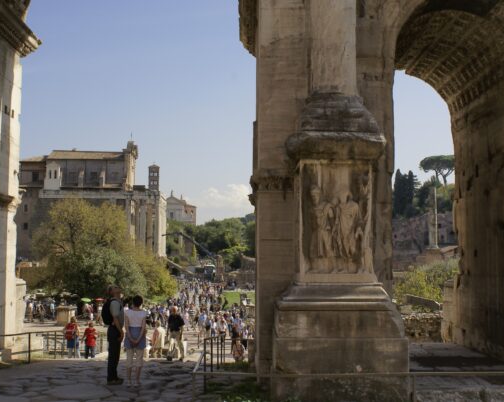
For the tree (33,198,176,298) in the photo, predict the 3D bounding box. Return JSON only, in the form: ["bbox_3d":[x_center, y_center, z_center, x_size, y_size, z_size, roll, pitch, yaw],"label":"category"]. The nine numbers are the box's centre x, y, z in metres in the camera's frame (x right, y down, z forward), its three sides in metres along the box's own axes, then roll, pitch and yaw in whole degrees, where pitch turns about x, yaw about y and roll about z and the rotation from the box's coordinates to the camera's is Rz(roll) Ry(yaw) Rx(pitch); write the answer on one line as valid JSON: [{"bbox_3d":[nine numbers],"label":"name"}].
[{"bbox_3d":[-14.698,4.800,69.852,14.500,10.142,12.500,0,-5,0],"label":"tree"}]

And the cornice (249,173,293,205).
[{"bbox_3d":[0.402,-0.351,14.441,0.900,0.518,0.600,0,-5,0],"label":"cornice"}]

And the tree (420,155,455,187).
[{"bbox_3d":[80.438,-12.310,302.343,16.000,15.648,14.000,0,-5,0],"label":"tree"}]

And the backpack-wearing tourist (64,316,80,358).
[{"bbox_3d":[-6.569,5.011,25.653,0.560,1.553,0.460,0,-5,5],"label":"backpack-wearing tourist"}]

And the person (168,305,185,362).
[{"bbox_3d":[-2.348,4.087,21.519,0.580,1.682,0.520,-1,-5,15],"label":"person"}]

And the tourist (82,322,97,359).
[{"bbox_3d":[-5.944,5.111,25.644,0.500,1.317,0.340,0,-5,5],"label":"tourist"}]

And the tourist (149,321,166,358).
[{"bbox_3d":[-3.391,4.977,25.154,0.500,1.363,0.360,0,-5,5],"label":"tourist"}]

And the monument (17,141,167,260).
[{"bbox_3d":[-39.757,1.638,183.601,38.000,31.822,24.000,0,-5,-2],"label":"monument"}]

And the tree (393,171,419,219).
[{"bbox_3d":[60.516,-2.592,276.361,10.000,19.017,9.000,0,-5,0],"label":"tree"}]

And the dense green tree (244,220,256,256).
[{"bbox_3d":[-0.200,14.951,279.792,11.000,14.358,10.000,0,-5,0],"label":"dense green tree"}]

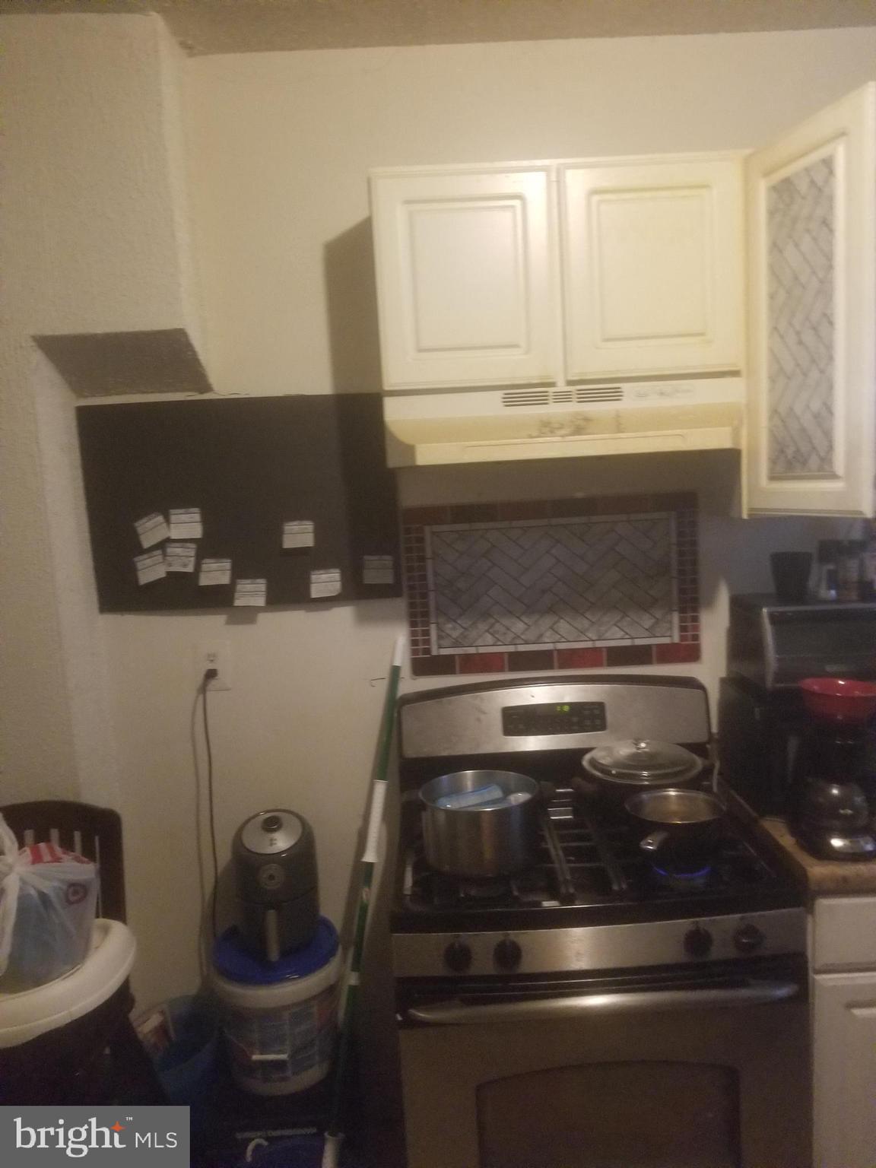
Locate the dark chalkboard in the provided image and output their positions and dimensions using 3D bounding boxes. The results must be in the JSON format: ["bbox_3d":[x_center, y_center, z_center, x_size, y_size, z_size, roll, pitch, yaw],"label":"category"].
[{"bbox_3d":[-0.479,-0.200,2.154,0.765,0.508,0.012,-3,6,-1],"label":"dark chalkboard"}]

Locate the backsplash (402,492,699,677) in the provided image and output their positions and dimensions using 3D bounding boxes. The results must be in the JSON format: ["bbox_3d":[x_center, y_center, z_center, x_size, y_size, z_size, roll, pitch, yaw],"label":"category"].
[{"bbox_3d":[0.290,0.003,2.194,0.733,0.429,0.015,-3,6,-1],"label":"backsplash"}]

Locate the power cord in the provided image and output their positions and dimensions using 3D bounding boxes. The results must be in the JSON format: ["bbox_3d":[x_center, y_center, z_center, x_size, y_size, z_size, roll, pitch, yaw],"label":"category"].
[{"bbox_3d":[-0.563,0.554,2.187,0.045,0.713,0.060,-3,6,-1],"label":"power cord"}]

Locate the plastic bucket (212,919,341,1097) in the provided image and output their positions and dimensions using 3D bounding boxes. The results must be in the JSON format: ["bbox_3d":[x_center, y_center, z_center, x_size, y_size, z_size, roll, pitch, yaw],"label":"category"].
[{"bbox_3d":[-0.384,1.006,2.128,0.300,0.296,0.300,-1,11,-1],"label":"plastic bucket"}]

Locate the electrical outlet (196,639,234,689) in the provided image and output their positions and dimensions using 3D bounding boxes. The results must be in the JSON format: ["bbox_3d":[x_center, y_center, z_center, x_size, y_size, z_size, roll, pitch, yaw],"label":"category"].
[{"bbox_3d":[-0.562,0.206,2.197,0.085,0.125,0.012,-3,6,-1],"label":"electrical outlet"}]

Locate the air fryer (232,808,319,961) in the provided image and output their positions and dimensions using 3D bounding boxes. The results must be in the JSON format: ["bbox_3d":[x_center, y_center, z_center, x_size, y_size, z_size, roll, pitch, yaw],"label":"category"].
[{"bbox_3d":[-0.389,0.720,2.107,0.200,0.292,0.245,-2,9,-5],"label":"air fryer"}]

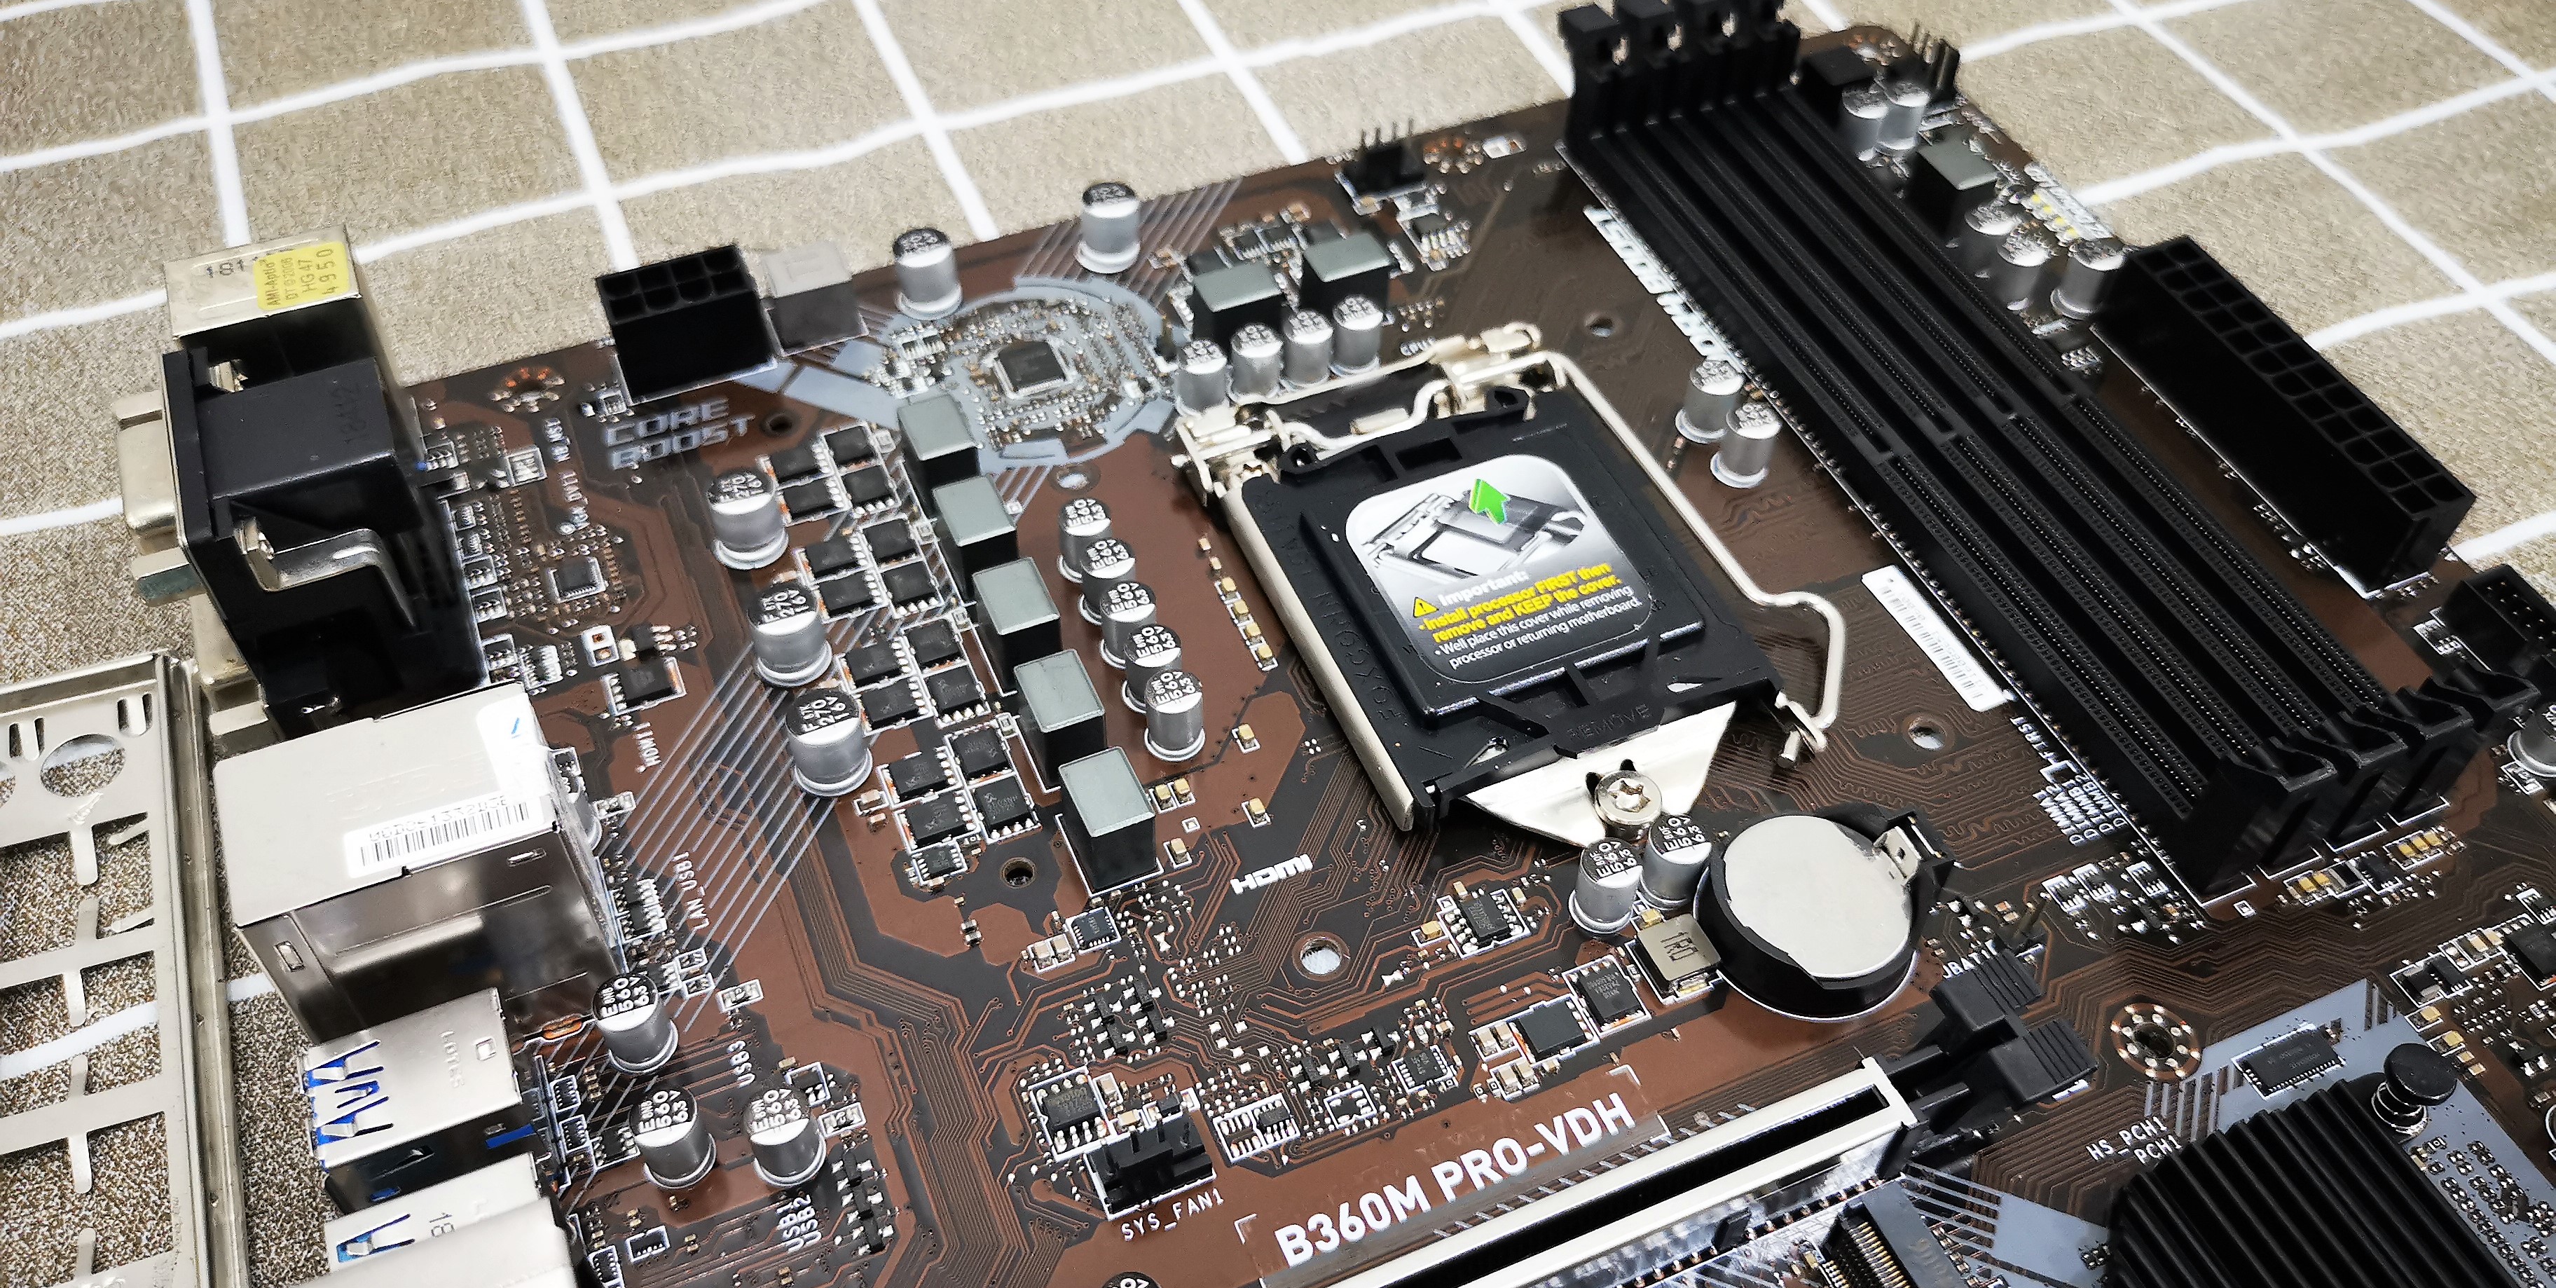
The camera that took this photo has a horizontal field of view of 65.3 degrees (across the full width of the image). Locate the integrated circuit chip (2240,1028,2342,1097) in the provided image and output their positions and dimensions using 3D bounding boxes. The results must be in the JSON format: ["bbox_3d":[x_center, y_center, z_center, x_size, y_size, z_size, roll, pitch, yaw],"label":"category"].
[{"bbox_3d":[0.101,0.041,0.198,0.009,0.001,0.004,-18,52,-15],"label":"integrated circuit chip"}]

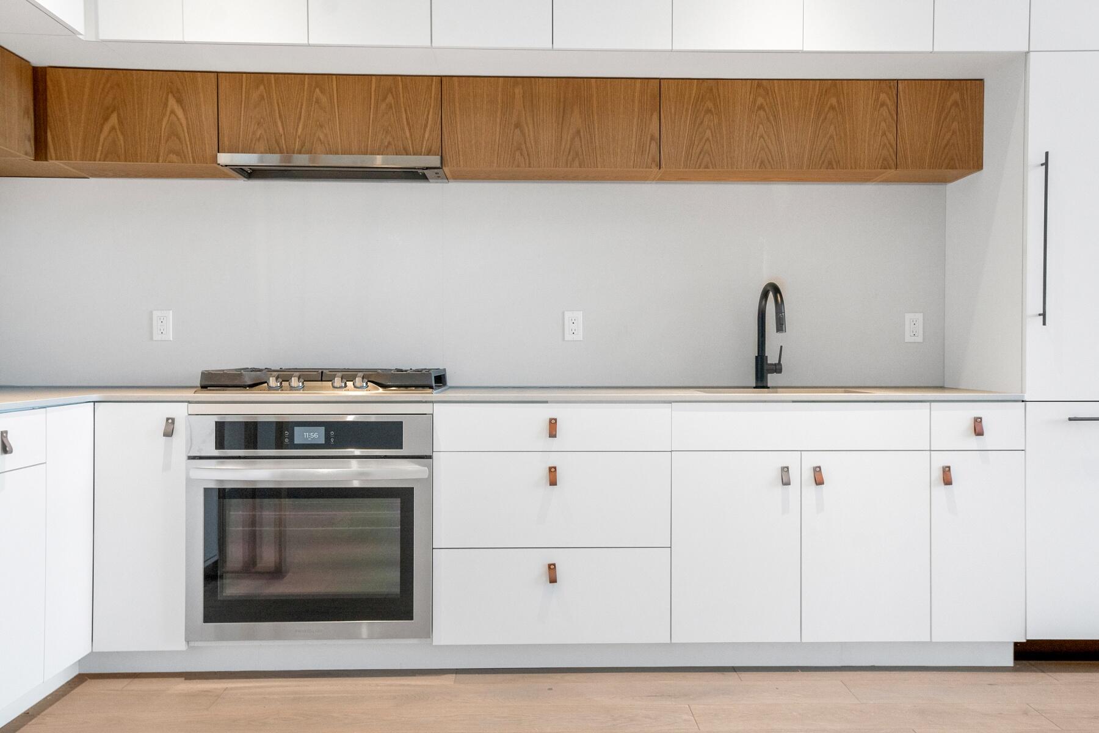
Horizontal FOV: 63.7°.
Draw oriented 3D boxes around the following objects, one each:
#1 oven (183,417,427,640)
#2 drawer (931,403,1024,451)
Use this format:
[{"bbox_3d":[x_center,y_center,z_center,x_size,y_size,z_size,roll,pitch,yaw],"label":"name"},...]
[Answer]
[{"bbox_3d":[-0.754,0.497,3.058,0.754,0.703,0.620,0,1,-2],"label":"oven"},{"bbox_3d":[1.384,0.194,3.137,0.309,0.154,0.520,0,1,-2],"label":"drawer"}]

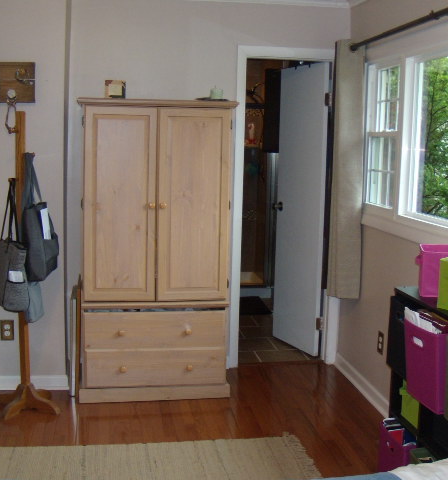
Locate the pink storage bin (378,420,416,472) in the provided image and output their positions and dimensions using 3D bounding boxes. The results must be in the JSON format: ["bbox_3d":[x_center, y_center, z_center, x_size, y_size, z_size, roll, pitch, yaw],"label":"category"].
[{"bbox_3d":[0.810,0.923,2.727,0.270,0.280,0.250,1,8,-8],"label":"pink storage bin"}]

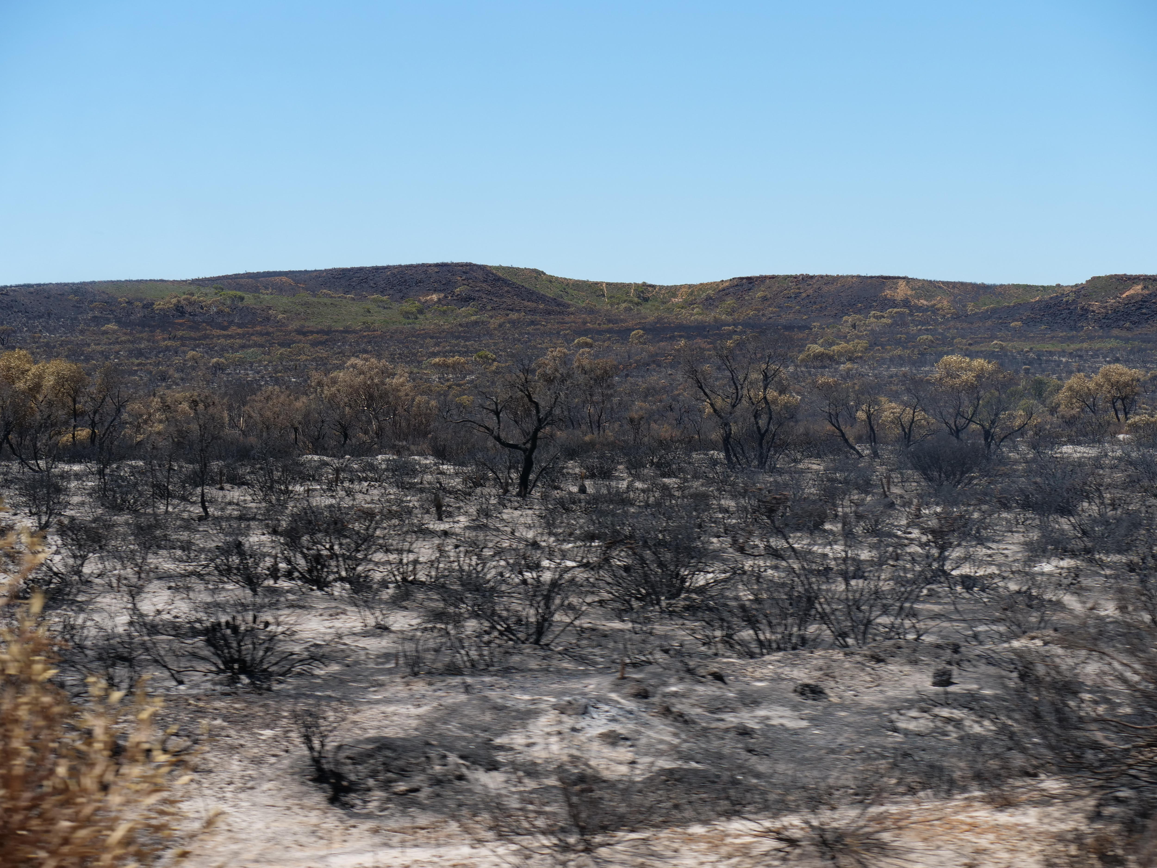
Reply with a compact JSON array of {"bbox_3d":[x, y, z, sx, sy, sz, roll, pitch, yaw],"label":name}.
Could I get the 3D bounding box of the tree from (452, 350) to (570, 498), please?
[{"bbox_3d":[-1.544,-0.229,54.000,2.690,3.370,2.420,0,2,0],"label":"tree"}]

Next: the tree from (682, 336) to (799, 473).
[{"bbox_3d":[5.034,-0.973,73.000,3.560,4.190,3.020,0,2,0],"label":"tree"}]

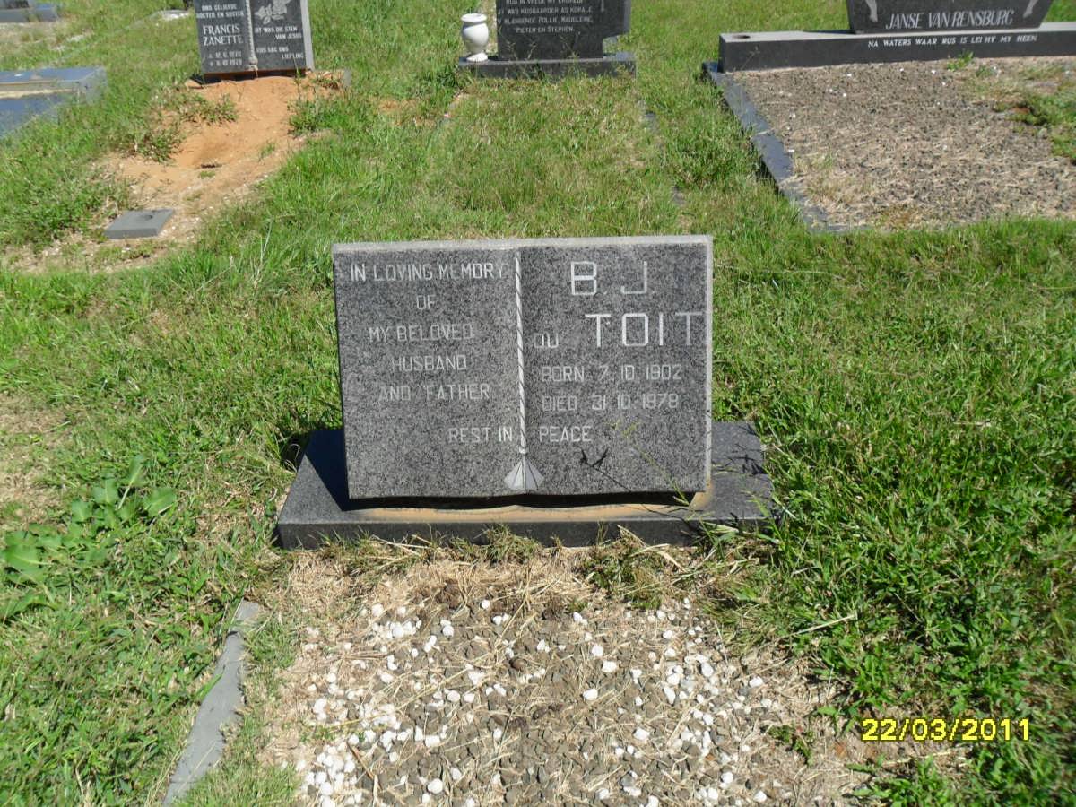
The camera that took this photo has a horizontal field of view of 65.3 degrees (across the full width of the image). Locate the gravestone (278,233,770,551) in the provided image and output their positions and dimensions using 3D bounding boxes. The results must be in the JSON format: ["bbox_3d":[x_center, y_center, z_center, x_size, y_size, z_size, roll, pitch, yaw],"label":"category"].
[{"bbox_3d":[-0.028,-0.026,1.654,0.985,0.540,0.335,-1,39,2],"label":"gravestone"}]

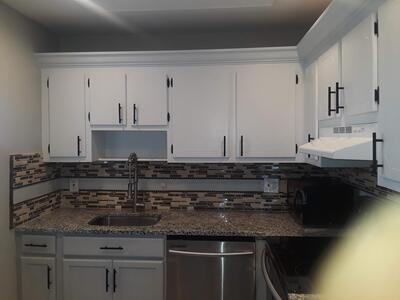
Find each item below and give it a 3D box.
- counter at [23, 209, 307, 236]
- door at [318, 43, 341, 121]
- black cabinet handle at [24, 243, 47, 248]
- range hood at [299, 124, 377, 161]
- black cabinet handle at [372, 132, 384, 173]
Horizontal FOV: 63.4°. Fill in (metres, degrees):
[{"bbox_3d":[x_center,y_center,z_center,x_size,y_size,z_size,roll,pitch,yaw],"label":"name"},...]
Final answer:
[{"bbox_3d":[-0.160,0.543,2.480,2.243,0.033,0.655,0,2,5],"label":"counter"},{"bbox_3d":[0.731,-0.367,1.819,0.020,0.388,0.334,0,2,5],"label":"door"},{"bbox_3d":[-1.130,0.661,2.245,0.150,0.012,0.038,0,2,5],"label":"black cabinet handle"},{"bbox_3d":[0.793,-0.045,1.625,0.455,0.147,0.763,0,2,5],"label":"range hood"},{"bbox_3d":[0.641,0.012,1.162,0.038,0.150,0.012,0,2,5],"label":"black cabinet handle"}]

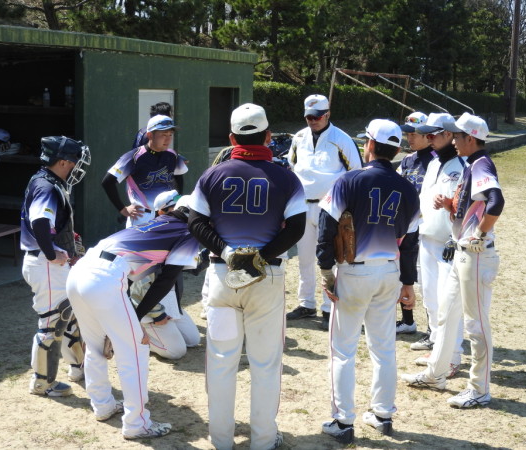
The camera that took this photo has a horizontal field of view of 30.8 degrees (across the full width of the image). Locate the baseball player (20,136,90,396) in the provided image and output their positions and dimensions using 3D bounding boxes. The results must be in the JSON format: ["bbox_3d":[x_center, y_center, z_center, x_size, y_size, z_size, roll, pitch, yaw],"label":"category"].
[{"bbox_3d":[-1.304,0.228,5.986,0.470,1.600,0.520,-1,8,-14],"label":"baseball player"}]

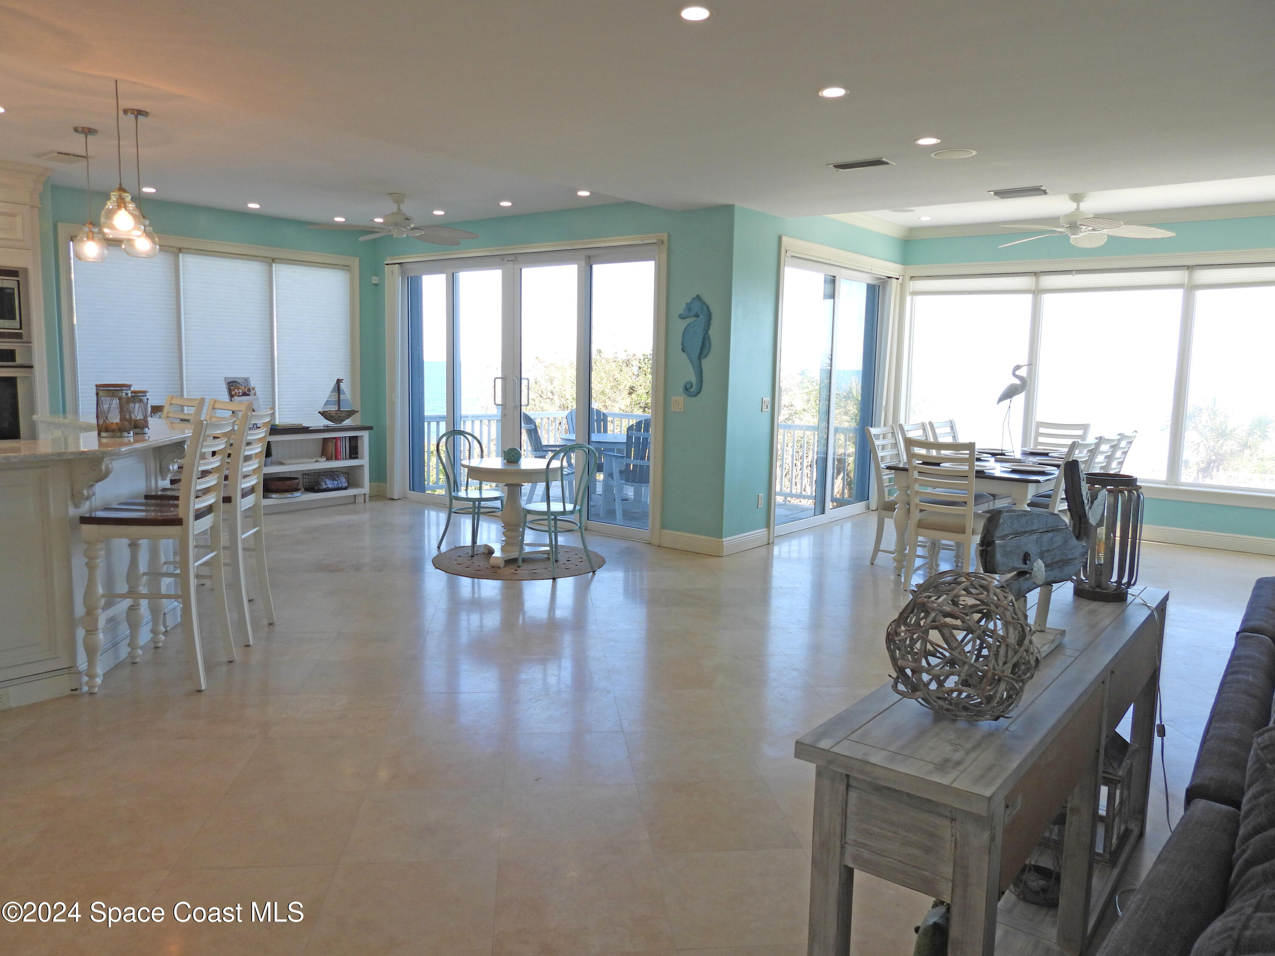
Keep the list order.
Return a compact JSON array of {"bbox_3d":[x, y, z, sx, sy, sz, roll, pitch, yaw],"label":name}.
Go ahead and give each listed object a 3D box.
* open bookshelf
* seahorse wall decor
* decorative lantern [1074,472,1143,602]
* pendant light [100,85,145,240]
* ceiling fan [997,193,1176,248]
[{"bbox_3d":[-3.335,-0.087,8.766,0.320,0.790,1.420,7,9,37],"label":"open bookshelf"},{"bbox_3d":[0.441,-1.018,6.841,0.312,0.778,0.045,7,9,38],"label":"seahorse wall decor"},{"bbox_3d":[1.441,0.179,2.716,0.222,0.376,0.222,7,9,38],"label":"decorative lantern"},{"bbox_3d":[-2.207,-1.361,3.774,0.182,0.644,0.182,-3,8,-30],"label":"pendant light"},{"bbox_3d":[3.357,-2.007,6.743,1.420,0.335,1.420,7,9,37],"label":"ceiling fan"}]

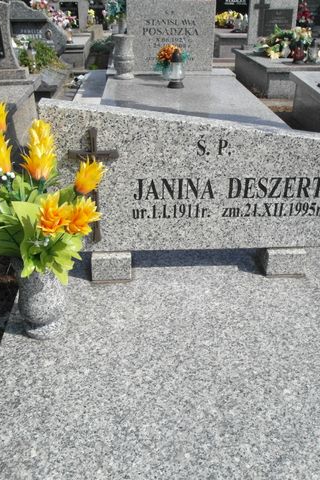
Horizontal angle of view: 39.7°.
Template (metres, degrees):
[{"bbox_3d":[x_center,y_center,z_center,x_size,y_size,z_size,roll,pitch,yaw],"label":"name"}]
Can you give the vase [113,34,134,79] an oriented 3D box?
[{"bbox_3d":[-0.245,-1.241,3.013,0.140,0.260,0.140,-1,31,-3],"label":"vase"}]

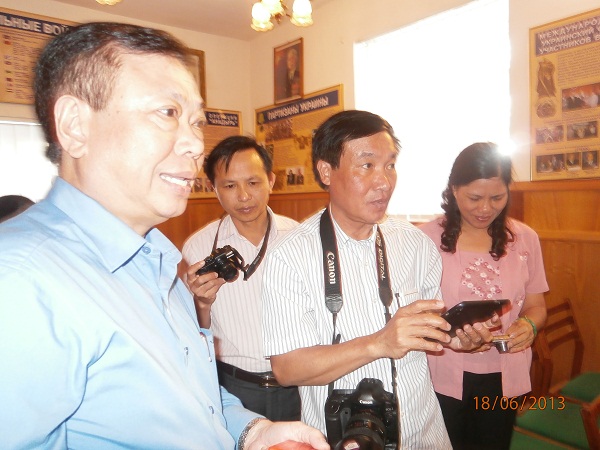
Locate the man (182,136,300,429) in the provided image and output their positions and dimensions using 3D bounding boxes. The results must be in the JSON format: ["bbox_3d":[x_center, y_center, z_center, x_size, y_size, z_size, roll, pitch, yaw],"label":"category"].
[{"bbox_3d":[-0.120,0.560,1.360,0.490,1.660,0.360,-4,5,-15],"label":"man"}]

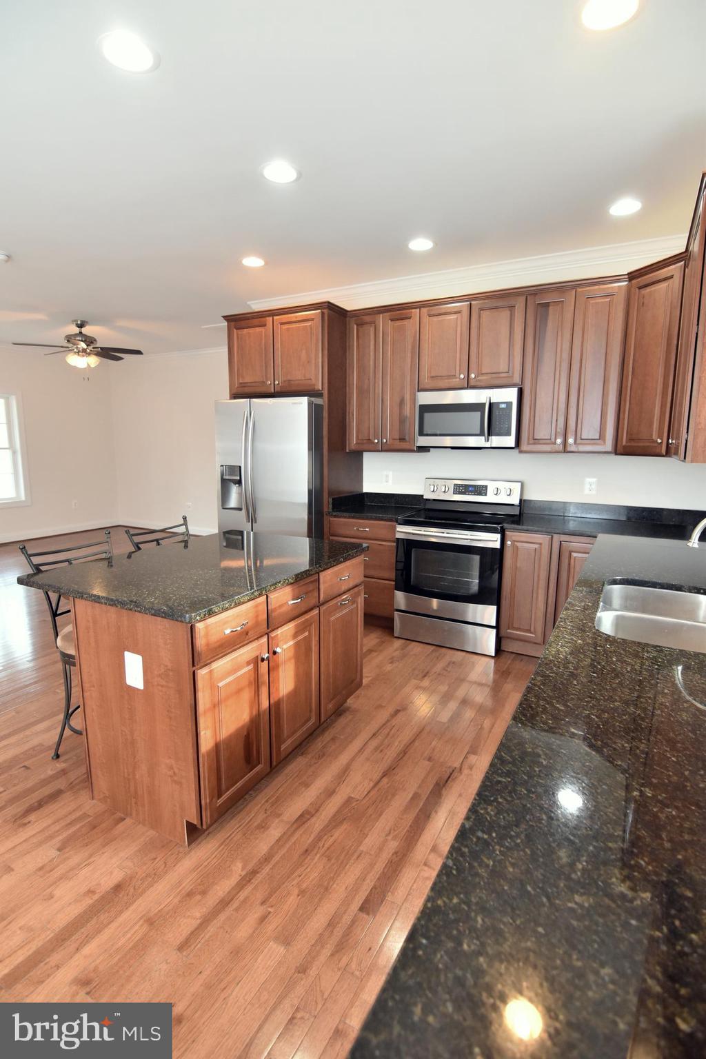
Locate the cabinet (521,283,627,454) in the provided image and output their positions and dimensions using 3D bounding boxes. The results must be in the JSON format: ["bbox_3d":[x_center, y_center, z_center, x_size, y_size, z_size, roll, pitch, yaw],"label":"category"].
[{"bbox_3d":[1.522,-1.068,3.269,0.602,1.058,0.332,5,11,26],"label":"cabinet"}]

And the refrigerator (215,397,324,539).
[{"bbox_3d":[-0.571,-0.198,4.247,0.928,1.816,0.835,5,11,27],"label":"refrigerator"}]

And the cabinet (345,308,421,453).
[{"bbox_3d":[0.302,-1.176,3.880,0.608,1.048,0.332,5,11,26],"label":"cabinet"}]

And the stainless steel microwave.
[{"bbox_3d":[0.900,-0.834,3.611,0.757,0.420,0.400,5,10,26],"label":"stainless steel microwave"}]

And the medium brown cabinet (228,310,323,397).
[{"bbox_3d":[-0.496,-1.437,4.075,0.930,0.621,0.635,5,11,26],"label":"medium brown cabinet"}]

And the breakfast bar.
[{"bbox_3d":[-0.634,0.581,2.301,0.935,0.914,1.270,5,11,27],"label":"breakfast bar"}]

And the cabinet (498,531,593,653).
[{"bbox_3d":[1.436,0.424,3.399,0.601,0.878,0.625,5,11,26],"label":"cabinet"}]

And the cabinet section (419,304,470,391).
[{"bbox_3d":[0.750,-1.365,3.633,0.381,0.604,0.330,5,11,27],"label":"cabinet section"}]

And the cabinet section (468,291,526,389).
[{"bbox_3d":[1.086,-1.336,3.461,0.377,0.604,0.330,5,11,27],"label":"cabinet section"}]

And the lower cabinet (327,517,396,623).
[{"bbox_3d":[0.225,0.285,4.069,0.616,0.852,0.638,5,11,27],"label":"lower cabinet"}]

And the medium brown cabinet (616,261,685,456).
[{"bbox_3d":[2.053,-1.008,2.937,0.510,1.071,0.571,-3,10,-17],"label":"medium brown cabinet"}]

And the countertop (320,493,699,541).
[{"bbox_3d":[1.114,-0.118,3.539,2.608,0.138,0.653,5,11,27],"label":"countertop"}]

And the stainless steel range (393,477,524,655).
[{"bbox_3d":[0.820,0.233,3.670,0.772,1.199,0.733,5,11,27],"label":"stainless steel range"}]

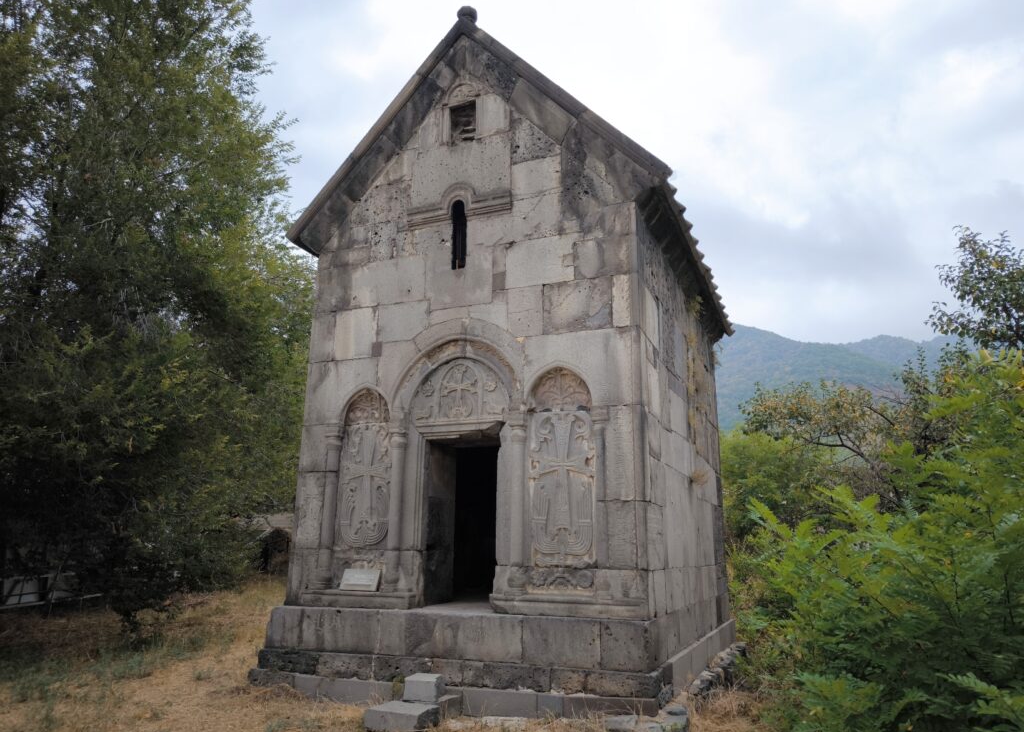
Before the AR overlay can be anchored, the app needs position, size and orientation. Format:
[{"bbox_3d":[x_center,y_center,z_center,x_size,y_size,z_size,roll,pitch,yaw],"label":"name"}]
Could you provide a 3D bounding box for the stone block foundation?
[{"bbox_3d":[0.466,3.966,10.790,4.896,0.864,6.975,-5,-16,22],"label":"stone block foundation"}]

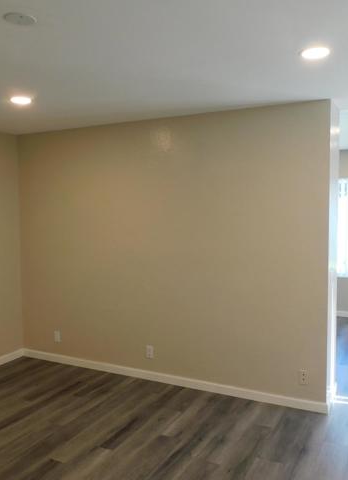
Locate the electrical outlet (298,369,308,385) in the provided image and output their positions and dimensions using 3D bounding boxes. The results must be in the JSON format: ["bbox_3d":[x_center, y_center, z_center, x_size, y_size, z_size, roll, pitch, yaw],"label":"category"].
[{"bbox_3d":[1.039,1.099,3.555,0.075,0.120,0.009,1,5,27],"label":"electrical outlet"}]

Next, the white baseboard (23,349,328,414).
[{"bbox_3d":[-0.241,1.288,4.228,3.258,0.086,0.015,1,5,27],"label":"white baseboard"}]

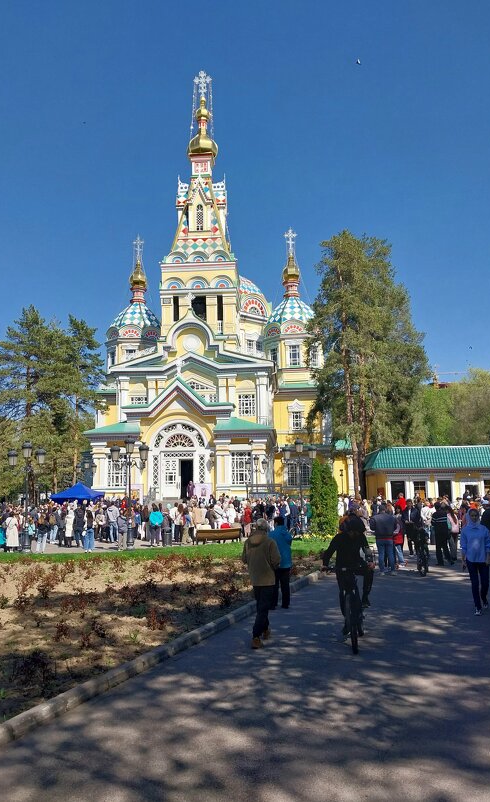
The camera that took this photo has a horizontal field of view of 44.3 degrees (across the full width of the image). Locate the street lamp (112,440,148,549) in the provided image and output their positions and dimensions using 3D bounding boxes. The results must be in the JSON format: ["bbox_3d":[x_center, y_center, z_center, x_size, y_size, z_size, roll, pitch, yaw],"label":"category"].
[{"bbox_3d":[-4.843,3.813,25.213,1.580,4.550,0.450,-1,-10,0],"label":"street lamp"}]

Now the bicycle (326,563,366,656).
[{"bbox_3d":[1.491,2.792,8.294,0.660,1.070,1.700,-4,-9,16],"label":"bicycle"}]

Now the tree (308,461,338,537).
[{"bbox_3d":[3.470,4.469,27.502,1.300,3.500,1.250,-1,-10,0],"label":"tree"}]

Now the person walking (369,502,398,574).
[{"bbox_3d":[3.489,3.550,15.502,0.640,1.720,0.420,-3,-9,11],"label":"person walking"}]

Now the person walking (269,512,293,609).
[{"bbox_3d":[0.635,2.949,11.044,0.500,1.650,0.420,-2,-9,7],"label":"person walking"}]

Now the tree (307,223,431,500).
[{"bbox_3d":[9.074,-2.486,47.647,9.000,23.400,8.500,-1,-9,0],"label":"tree"}]

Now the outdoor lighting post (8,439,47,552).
[{"bbox_3d":[-8.750,3.874,24.422,1.480,4.360,0.500,-2,-9,3],"label":"outdoor lighting post"}]

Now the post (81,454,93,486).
[{"bbox_3d":[-11.101,6.247,42.113,1.450,4.550,0.450,-1,-10,0],"label":"post"}]

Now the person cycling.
[{"bbox_3d":[1.473,2.368,8.488,0.700,1.560,0.800,-4,-9,16],"label":"person cycling"}]

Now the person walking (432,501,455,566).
[{"bbox_3d":[5.528,3.733,16.969,0.560,1.730,0.480,-4,-9,17],"label":"person walking"}]

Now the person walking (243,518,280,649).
[{"bbox_3d":[0.204,2.518,8.500,0.530,1.720,0.500,-4,-9,16],"label":"person walking"}]

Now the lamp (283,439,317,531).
[{"bbox_3d":[2.660,4.107,28.809,1.600,4.600,0.450,-1,-10,0],"label":"lamp"}]

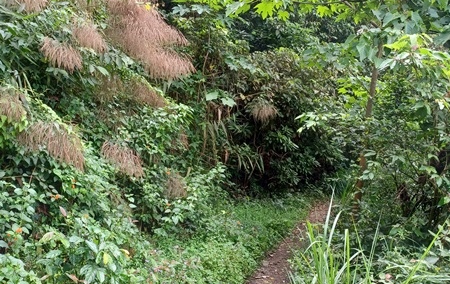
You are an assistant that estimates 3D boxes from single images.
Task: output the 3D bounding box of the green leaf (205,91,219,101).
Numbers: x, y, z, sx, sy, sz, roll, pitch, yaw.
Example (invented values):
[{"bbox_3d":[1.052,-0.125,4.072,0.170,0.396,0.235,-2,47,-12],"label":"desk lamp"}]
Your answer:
[{"bbox_3d":[-0.180,-0.645,6.100,0.175,0.120,0.100,0,5,0],"label":"green leaf"}]

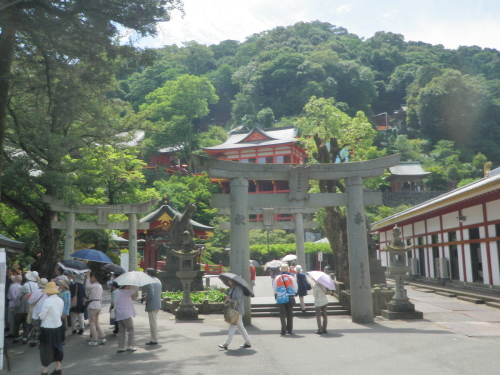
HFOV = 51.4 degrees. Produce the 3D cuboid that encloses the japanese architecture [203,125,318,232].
[{"bbox_3d":[1.878,-1.610,93.000,17.500,18.500,13.000,-4,-9,18],"label":"japanese architecture"}]

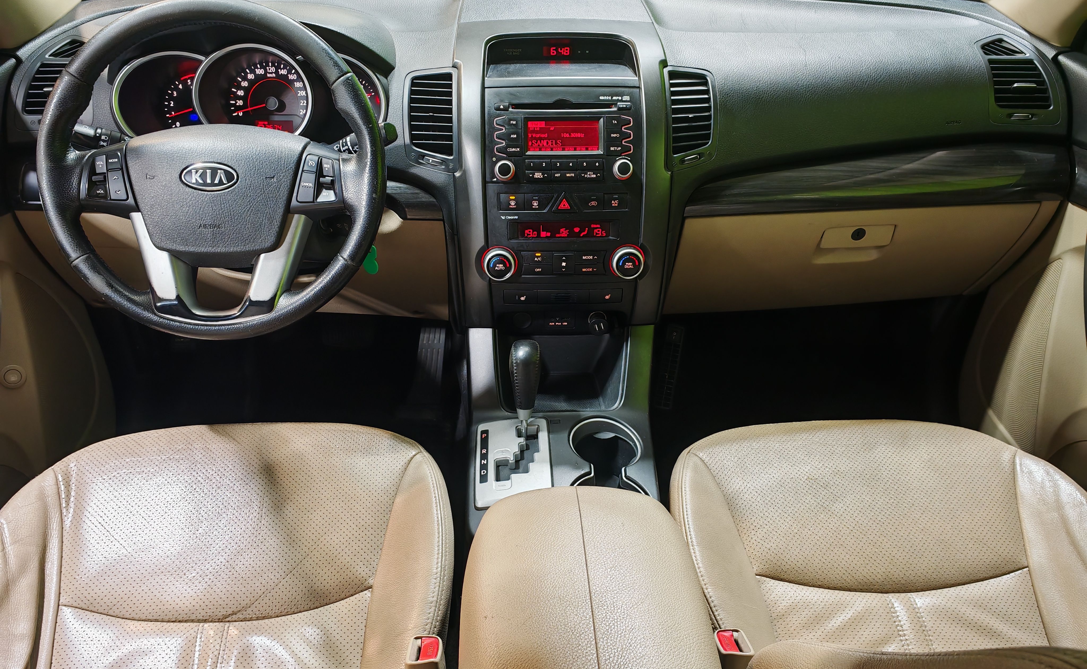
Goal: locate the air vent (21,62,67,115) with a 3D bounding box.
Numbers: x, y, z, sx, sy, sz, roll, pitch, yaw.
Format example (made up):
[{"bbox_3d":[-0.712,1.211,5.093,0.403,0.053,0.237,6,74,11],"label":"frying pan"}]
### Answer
[{"bbox_3d":[-0.654,-0.331,1.141,0.092,0.072,0.040,-5,14,-10],"label":"air vent"}]

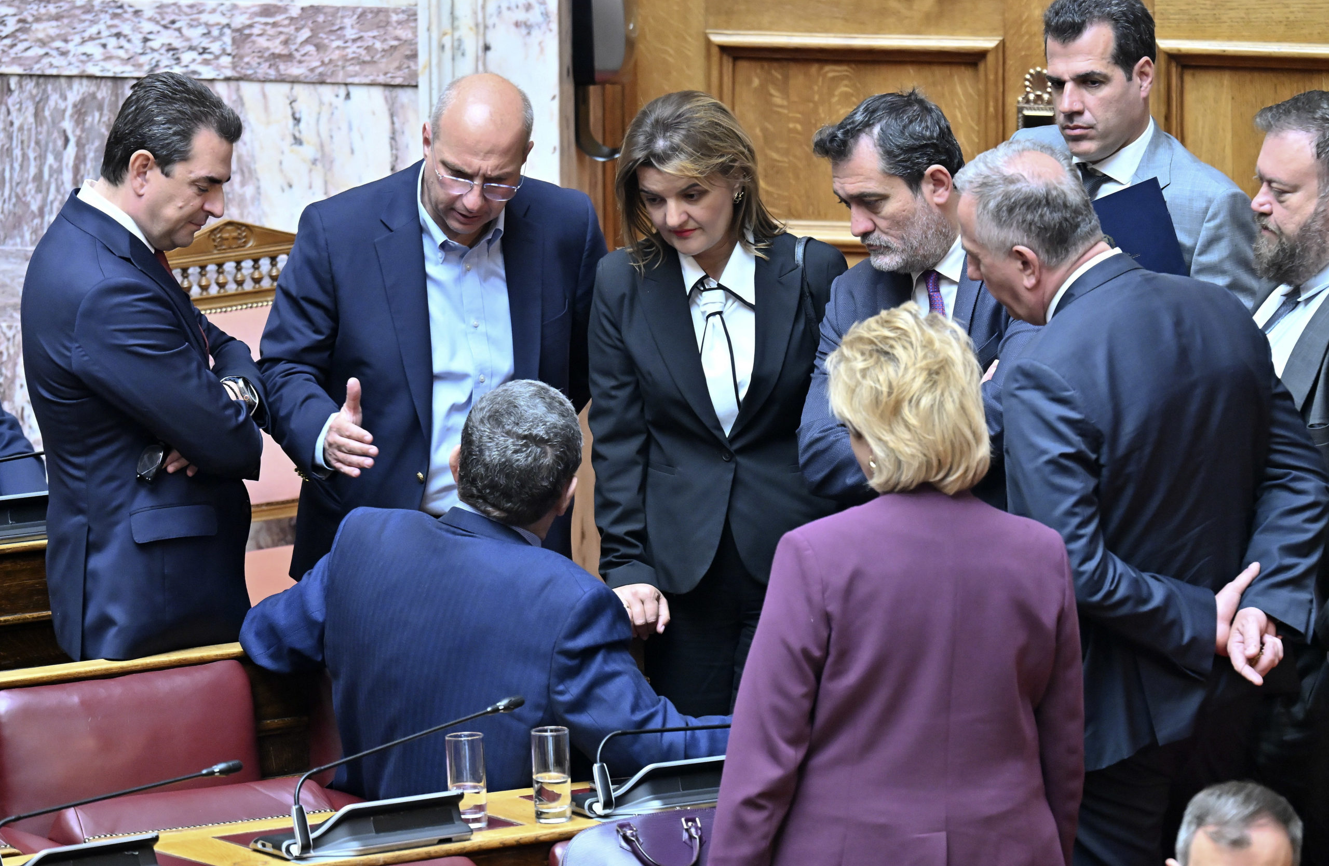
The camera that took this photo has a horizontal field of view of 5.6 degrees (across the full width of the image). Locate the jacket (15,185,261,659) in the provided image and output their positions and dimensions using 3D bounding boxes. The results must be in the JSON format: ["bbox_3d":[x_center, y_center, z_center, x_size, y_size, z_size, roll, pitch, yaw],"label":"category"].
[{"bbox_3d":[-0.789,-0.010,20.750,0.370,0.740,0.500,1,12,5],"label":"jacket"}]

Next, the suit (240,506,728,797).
[{"bbox_3d":[-0.258,0.378,20.250,0.740,0.600,0.460,2,12,12],"label":"suit"}]

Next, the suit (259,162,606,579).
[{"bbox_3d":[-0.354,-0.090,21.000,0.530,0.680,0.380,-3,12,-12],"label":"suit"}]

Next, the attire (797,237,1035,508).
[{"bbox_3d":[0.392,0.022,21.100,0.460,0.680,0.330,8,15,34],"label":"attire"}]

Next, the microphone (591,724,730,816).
[{"bbox_3d":[0.062,0.493,20.000,0.350,0.140,0.045,-2,12,-8],"label":"microphone"}]

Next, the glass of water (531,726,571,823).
[{"bbox_3d":[-0.163,0.496,19.800,0.057,0.135,0.057,0,12,0],"label":"glass of water"}]

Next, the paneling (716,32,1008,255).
[{"bbox_3d":[0.315,-0.478,22.500,0.490,0.370,0.050,1,12,9],"label":"paneling"}]

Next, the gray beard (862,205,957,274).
[{"bbox_3d":[0.370,-0.297,20.950,0.110,0.115,0.145,-33,29,-31],"label":"gray beard"}]

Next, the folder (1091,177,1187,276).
[{"bbox_3d":[0.709,-0.212,21.400,0.235,0.315,0.020,-14,5,27],"label":"folder"}]

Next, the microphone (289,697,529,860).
[{"bbox_3d":[-0.376,0.499,19.800,0.355,0.205,0.045,-2,12,-10],"label":"microphone"}]

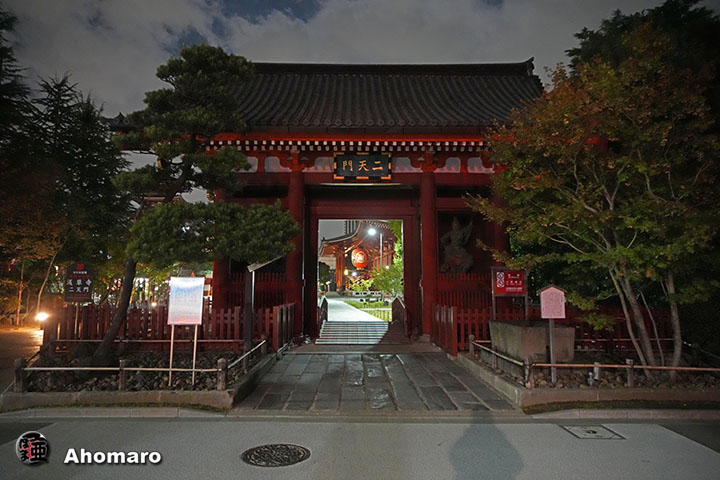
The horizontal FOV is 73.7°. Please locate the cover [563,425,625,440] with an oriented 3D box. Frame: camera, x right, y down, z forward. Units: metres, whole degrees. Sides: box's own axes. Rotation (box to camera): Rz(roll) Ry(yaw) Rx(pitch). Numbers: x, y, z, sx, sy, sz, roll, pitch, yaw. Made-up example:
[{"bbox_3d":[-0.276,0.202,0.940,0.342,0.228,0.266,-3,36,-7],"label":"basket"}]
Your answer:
[{"bbox_3d":[2.612,2.181,5.418,0.495,0.029,0.516,0,-5,-1],"label":"cover"}]

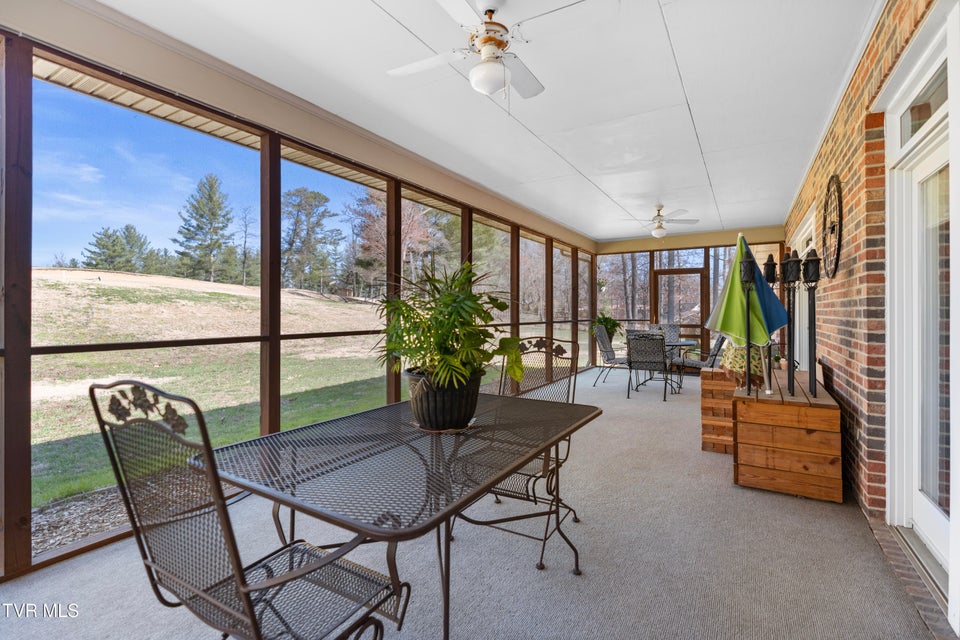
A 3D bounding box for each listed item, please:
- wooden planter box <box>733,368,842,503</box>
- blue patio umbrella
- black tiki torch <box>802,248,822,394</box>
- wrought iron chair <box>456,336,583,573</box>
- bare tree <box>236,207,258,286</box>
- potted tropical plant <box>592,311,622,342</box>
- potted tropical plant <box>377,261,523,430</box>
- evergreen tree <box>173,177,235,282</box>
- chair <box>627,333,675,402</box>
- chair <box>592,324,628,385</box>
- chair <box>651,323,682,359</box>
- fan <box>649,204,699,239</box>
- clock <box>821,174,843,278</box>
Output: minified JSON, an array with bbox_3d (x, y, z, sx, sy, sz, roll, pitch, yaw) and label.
[{"bbox_3d":[2.583,0.839,3.682,0.583,0.621,1.987,0,0,33],"label":"wooden planter box"},{"bbox_3d":[2.032,-0.042,3.240,0.620,1.200,0.500,-9,1,32],"label":"blue patio umbrella"},{"bbox_3d":[2.334,0.021,2.990,0.120,1.040,0.120,1,1,32],"label":"black tiki torch"},{"bbox_3d":[0.215,0.632,2.365,0.640,1.030,0.750,1,1,32],"label":"wrought iron chair"},{"bbox_3d":[-27.250,-8.615,50.000,2.800,9.400,2.800,1,1,32],"label":"bare tree"},{"bbox_3d":[2.709,0.181,9.100,0.660,0.700,0.660,0,0,32],"label":"potted tropical plant"},{"bbox_3d":[-0.130,0.096,1.820,0.600,0.700,0.580,0,0,0],"label":"potted tropical plant"},{"bbox_3d":[-32.407,-10.724,50.000,7.200,12.700,7.000,1,1,32],"label":"evergreen tree"},{"bbox_3d":[2.541,0.640,6.313,0.590,0.990,0.680,0,0,27],"label":"chair"},{"bbox_3d":[2.357,0.620,7.305,0.660,1.020,0.580,0,0,32],"label":"chair"},{"bbox_3d":[3.248,0.616,7.487,0.580,1.020,0.670,0,0,32],"label":"chair"},{"bbox_3d":[2.547,-1.397,6.020,1.080,0.500,1.080,0,1,2],"label":"fan"},{"bbox_3d":[2.863,-0.752,3.470,0.050,0.830,0.830,1,1,32],"label":"clock"}]

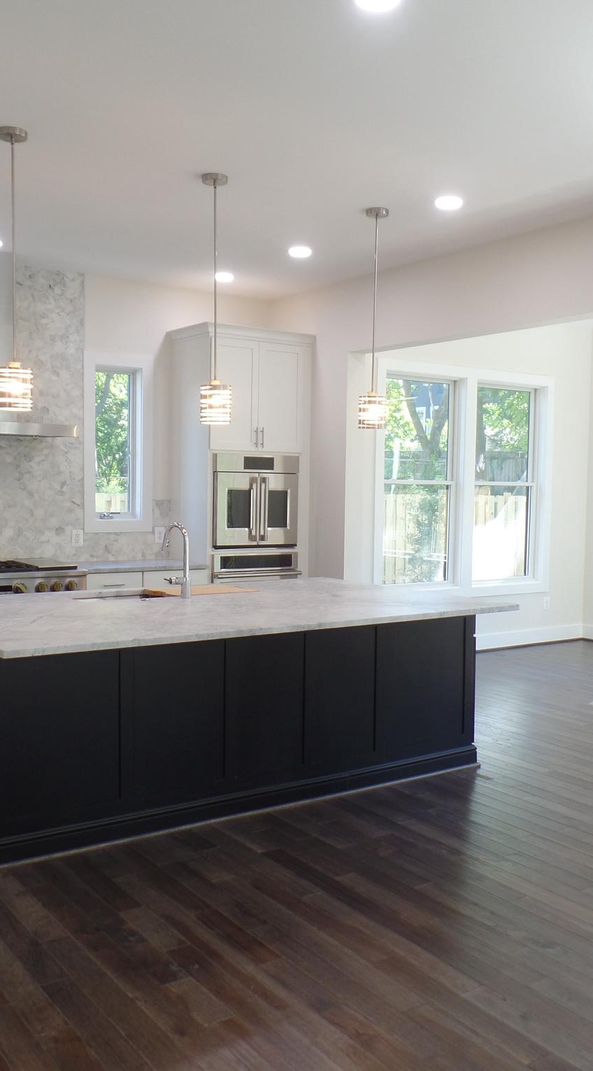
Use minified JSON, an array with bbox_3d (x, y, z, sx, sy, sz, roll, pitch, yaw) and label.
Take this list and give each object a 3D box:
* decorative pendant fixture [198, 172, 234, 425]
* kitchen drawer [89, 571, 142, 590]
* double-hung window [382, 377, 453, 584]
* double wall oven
[{"bbox_3d":[-0.411,-1.200,4.854,0.165,1.250,0.165,1,3,0],"label":"decorative pendant fixture"},{"bbox_3d":[-1.446,0.334,7.022,0.443,0.165,0.510,-1,3,-35],"label":"kitchen drawer"},{"bbox_3d":[1.048,-0.466,8.347,0.900,1.875,0.100,-1,4,-35],"label":"double-hung window"},{"bbox_3d":[-0.455,0.010,7.708,0.766,1.310,0.600,-1,3,-35],"label":"double wall oven"}]

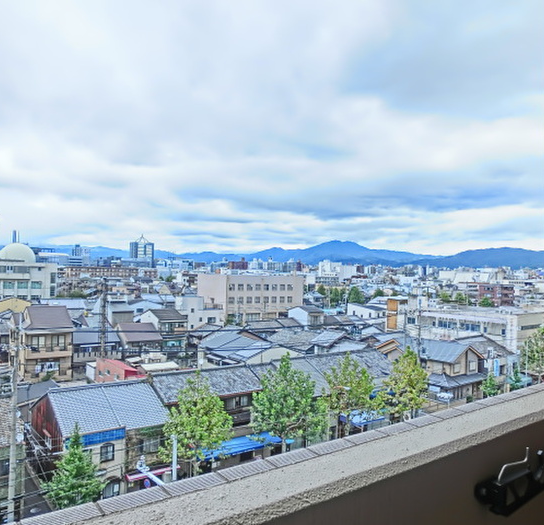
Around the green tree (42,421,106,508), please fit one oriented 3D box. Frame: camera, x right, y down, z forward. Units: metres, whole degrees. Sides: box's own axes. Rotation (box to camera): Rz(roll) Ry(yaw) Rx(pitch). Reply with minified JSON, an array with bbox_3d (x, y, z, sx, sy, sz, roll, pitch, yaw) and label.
[{"bbox_3d":[-14.202,15.711,34.774,4.500,8.350,4.500,1,0,-34],"label":"green tree"}]

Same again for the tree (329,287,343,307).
[{"bbox_3d":[27.351,15.255,208.053,6.000,9.400,6.000,2,-1,0],"label":"tree"}]

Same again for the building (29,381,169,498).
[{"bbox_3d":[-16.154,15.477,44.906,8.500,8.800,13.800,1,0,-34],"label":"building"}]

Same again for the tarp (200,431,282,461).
[{"bbox_3d":[-3.033,16.678,44.453,8.200,0.900,1.900,1,0,-34],"label":"tarp"}]

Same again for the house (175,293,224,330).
[{"bbox_3d":[-17.492,12.892,118.054,10.500,9.500,7.000,2,-1,-37],"label":"house"}]

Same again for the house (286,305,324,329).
[{"bbox_3d":[8.392,14.660,120.043,6.000,7.500,7.200,2,-1,-37],"label":"house"}]

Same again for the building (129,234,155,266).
[{"bbox_3d":[-186.692,-9.135,700.323,26.000,57.000,27.000,2,-1,-37],"label":"building"}]

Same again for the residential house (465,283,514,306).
[{"bbox_3d":[91.160,15.486,203.071,12.000,12.500,18.000,2,-1,-37],"label":"residential house"}]

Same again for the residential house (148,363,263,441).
[{"bbox_3d":[-7.517,15.533,49.264,10.300,8.900,10.500,1,0,-34],"label":"residential house"}]

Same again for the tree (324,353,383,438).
[{"bbox_3d":[8.319,14.763,49.900,5.800,10.810,5.800,1,0,0],"label":"tree"}]

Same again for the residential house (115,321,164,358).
[{"bbox_3d":[-21.078,13.474,77.041,5.800,7.200,6.000,2,-1,-37],"label":"residential house"}]

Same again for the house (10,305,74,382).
[{"bbox_3d":[-32.917,13.217,69.892,6.300,13.000,11.000,1,0,-34],"label":"house"}]

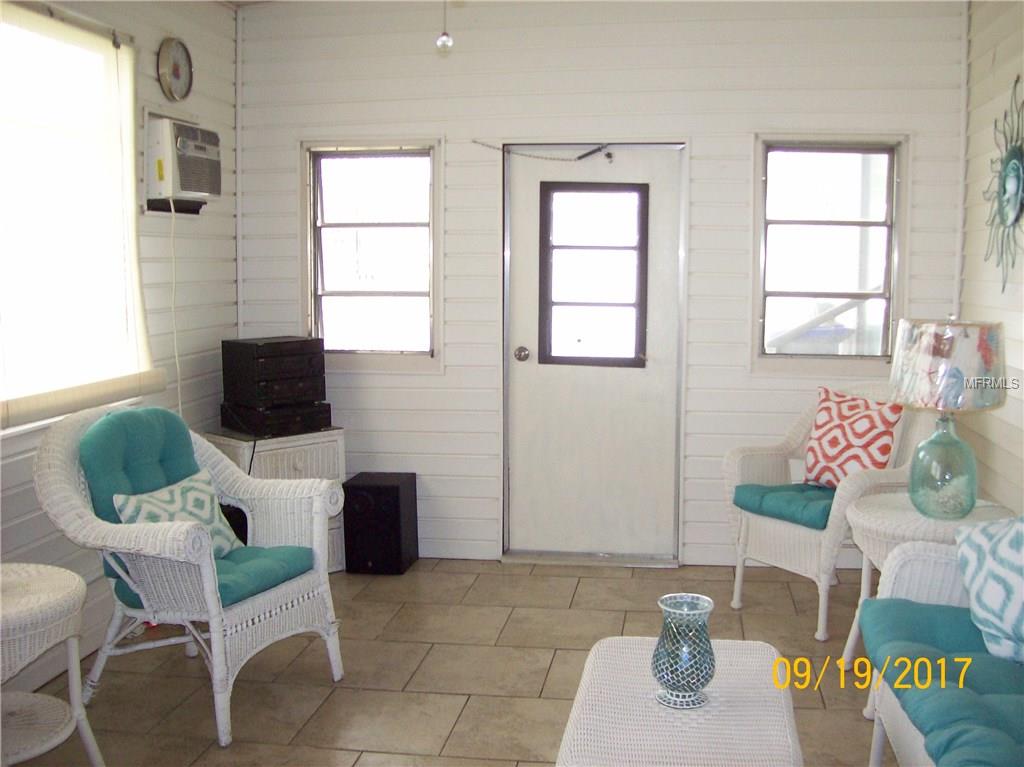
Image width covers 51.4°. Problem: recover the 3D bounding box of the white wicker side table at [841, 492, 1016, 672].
[{"bbox_3d":[1.347,0.690,3.468,0.560,0.583,0.560,1,6,8],"label":"white wicker side table"}]

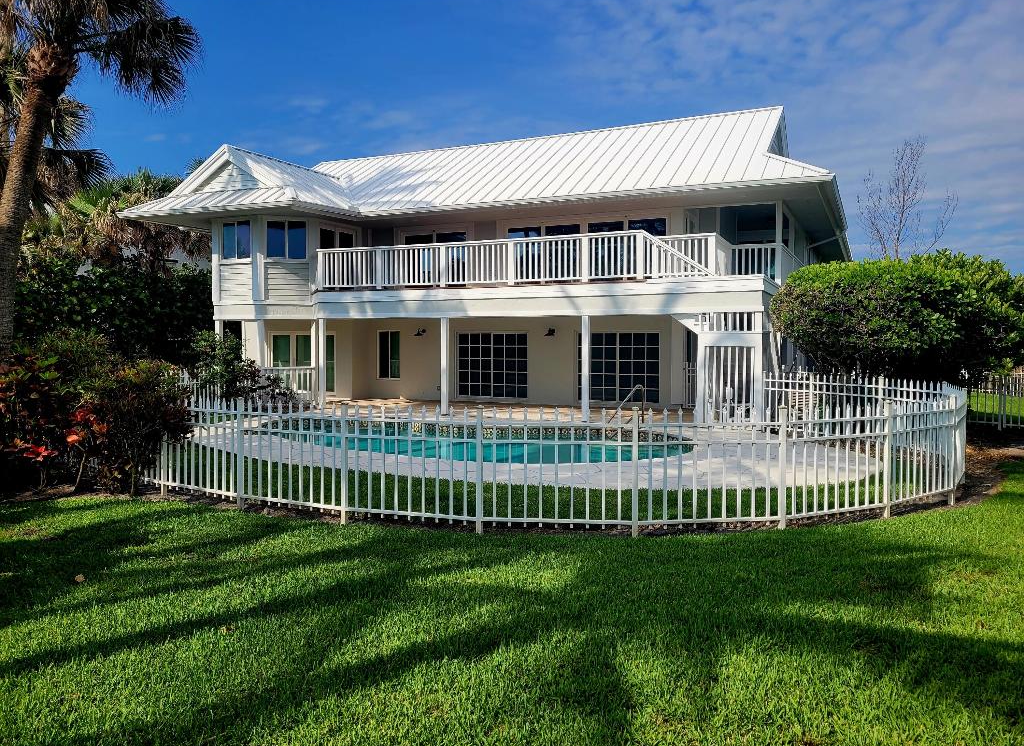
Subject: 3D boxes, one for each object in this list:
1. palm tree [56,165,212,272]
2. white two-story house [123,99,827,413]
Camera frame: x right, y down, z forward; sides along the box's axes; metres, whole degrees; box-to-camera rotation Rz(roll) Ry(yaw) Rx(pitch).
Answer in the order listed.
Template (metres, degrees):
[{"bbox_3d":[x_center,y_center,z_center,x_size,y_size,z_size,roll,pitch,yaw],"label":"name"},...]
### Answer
[{"bbox_3d":[-12.265,-2.896,24.891,4.300,7.425,4.200,0,3,0],"label":"palm tree"},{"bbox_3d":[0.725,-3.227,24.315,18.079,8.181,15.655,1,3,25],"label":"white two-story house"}]

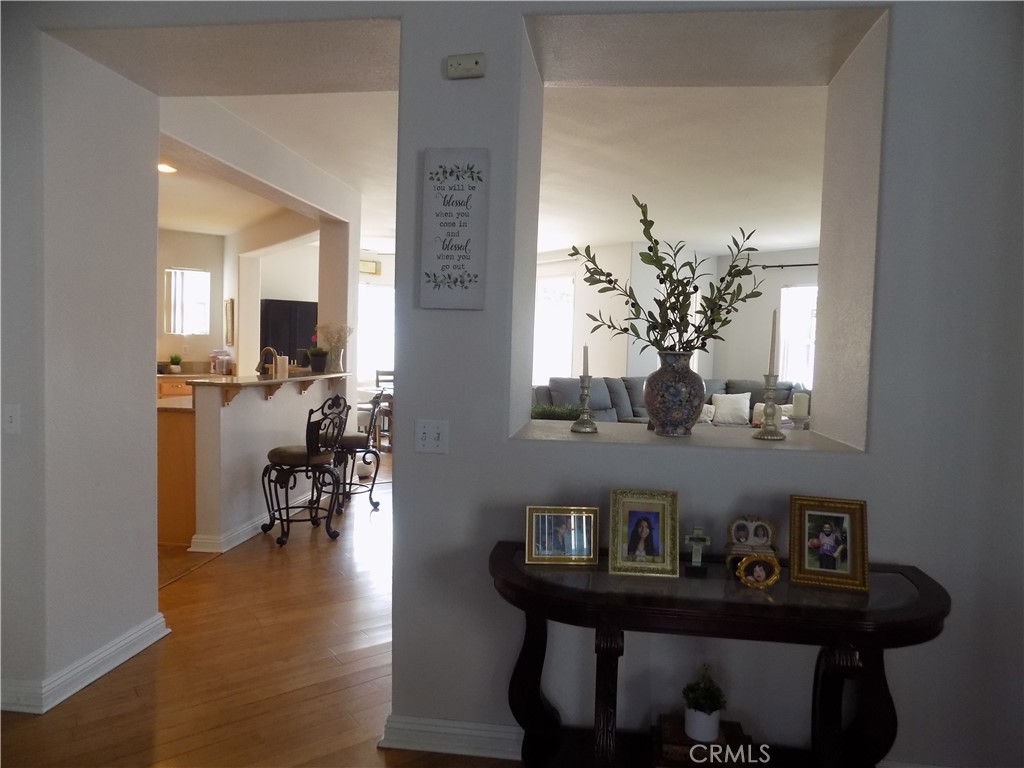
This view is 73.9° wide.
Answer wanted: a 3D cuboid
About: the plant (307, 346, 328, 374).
[{"bbox_3d":[-1.711,-0.222,5.994,0.185,0.230,0.185,2,3,8],"label":"plant"}]

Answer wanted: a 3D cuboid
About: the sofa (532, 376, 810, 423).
[{"bbox_3d":[2.219,0.498,8.204,3.000,0.980,2.400,4,4,38],"label":"sofa"}]

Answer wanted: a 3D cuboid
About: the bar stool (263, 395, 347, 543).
[{"bbox_3d":[-1.474,0.566,4.824,0.582,1.002,0.523,3,3,27],"label":"bar stool"}]

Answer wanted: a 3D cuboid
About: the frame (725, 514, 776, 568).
[{"bbox_3d":[0.696,0.463,1.992,0.150,0.160,0.065,2,-2,6],"label":"frame"}]

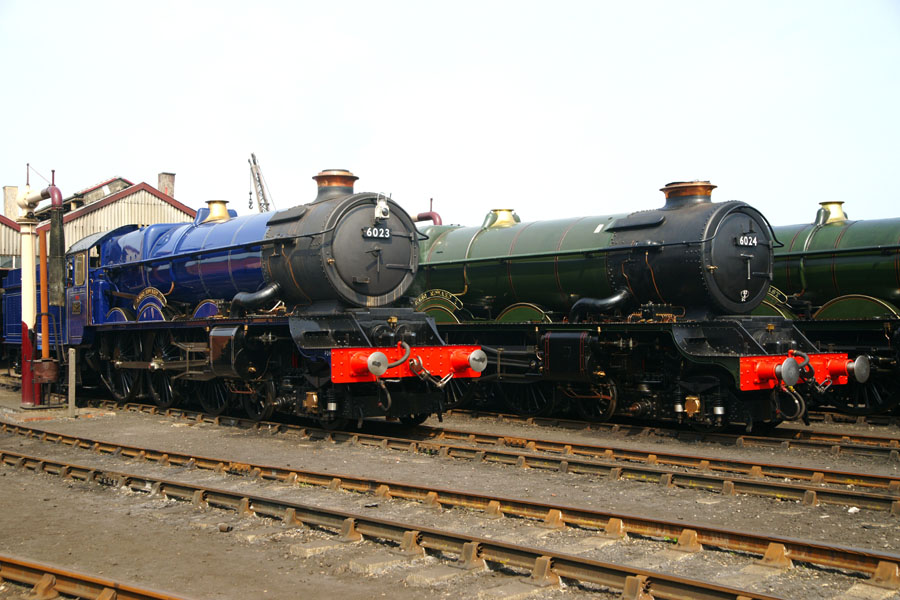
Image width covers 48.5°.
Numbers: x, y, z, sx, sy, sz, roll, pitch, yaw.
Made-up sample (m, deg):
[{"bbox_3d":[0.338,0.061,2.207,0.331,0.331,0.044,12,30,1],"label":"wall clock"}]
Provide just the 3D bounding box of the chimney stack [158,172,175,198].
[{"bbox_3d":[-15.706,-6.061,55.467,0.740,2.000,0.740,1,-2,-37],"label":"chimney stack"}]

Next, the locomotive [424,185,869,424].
[{"bbox_3d":[1.562,0.225,19.706,2.720,4.000,13.100,1,-2,-36],"label":"locomotive"}]

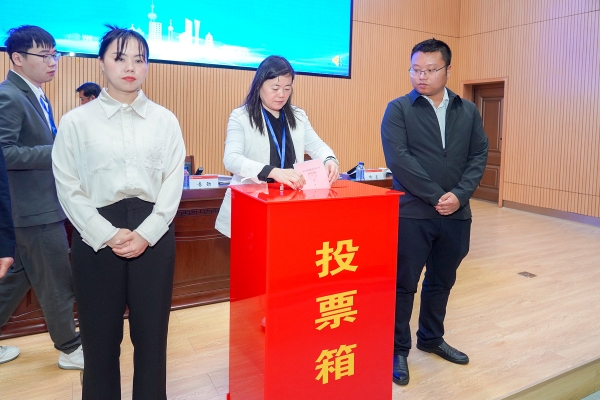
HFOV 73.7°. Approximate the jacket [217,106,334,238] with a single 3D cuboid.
[{"bbox_3d":[-0.145,-0.150,2.050,0.550,0.690,0.400,-1,7,-22],"label":"jacket"}]

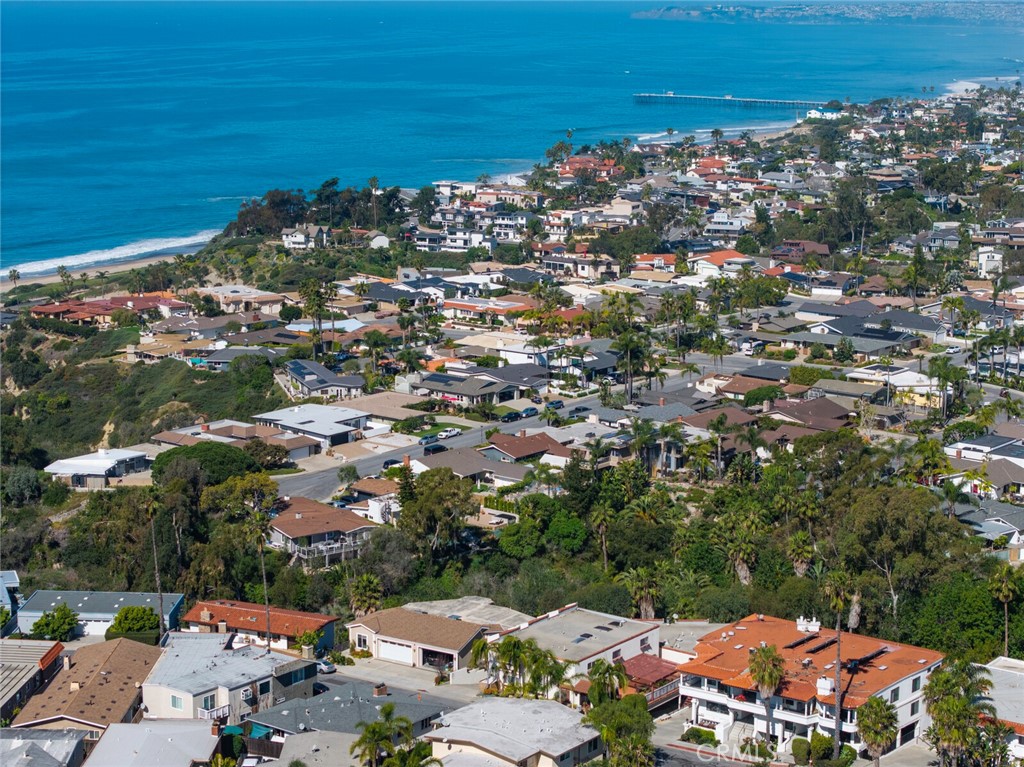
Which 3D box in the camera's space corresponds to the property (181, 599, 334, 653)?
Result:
[{"bbox_3d":[-32.200,31.440,266.960,18.000,3.900,9.000,5,12,24],"label":"property"}]

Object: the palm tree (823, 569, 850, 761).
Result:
[{"bbox_3d":[35.160,30.230,222.300,3.100,21.470,3.100,0,11,0],"label":"palm tree"}]

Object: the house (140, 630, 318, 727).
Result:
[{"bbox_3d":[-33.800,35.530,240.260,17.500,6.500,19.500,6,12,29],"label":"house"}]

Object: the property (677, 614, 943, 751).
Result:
[{"bbox_3d":[33.590,34.020,235.710,23.490,8.600,17.510,8,13,35],"label":"property"}]

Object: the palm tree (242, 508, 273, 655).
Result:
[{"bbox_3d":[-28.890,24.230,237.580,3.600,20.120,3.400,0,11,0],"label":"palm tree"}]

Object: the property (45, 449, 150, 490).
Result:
[{"bbox_3d":[-80.300,16.350,400.410,12.900,3.800,18.600,3,11,15],"label":"property"}]

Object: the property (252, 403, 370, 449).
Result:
[{"bbox_3d":[-40.200,9.160,432.120,25.000,4.000,20.200,10,14,41],"label":"property"}]

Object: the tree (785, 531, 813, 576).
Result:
[{"bbox_3d":[44.590,27.300,320.770,4.400,9.000,4.400,0,11,0],"label":"tree"}]

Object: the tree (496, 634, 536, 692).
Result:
[{"bbox_3d":[0.630,32.050,236.410,4.500,6.810,4.500,0,11,0],"label":"tree"}]

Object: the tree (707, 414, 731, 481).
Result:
[{"bbox_3d":[39.770,12.160,399.840,4.800,13.000,4.800,0,11,0],"label":"tree"}]

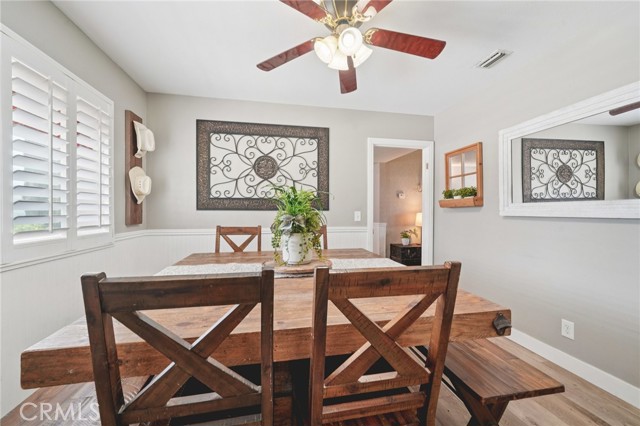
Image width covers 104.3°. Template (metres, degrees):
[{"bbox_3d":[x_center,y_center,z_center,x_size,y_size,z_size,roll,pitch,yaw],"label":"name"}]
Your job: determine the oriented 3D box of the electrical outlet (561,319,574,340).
[{"bbox_3d":[1.816,0.857,1.825,0.012,0.125,0.079,0,0,-11],"label":"electrical outlet"}]

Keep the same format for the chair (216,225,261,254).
[{"bbox_3d":[-0.795,0.646,2.366,0.460,1.015,0.540,0,0,-11],"label":"chair"}]

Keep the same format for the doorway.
[{"bbox_3d":[1.065,0.100,3.308,0.930,2.103,0.130,0,0,-11],"label":"doorway"}]

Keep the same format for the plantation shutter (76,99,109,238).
[{"bbox_3d":[-1.712,-0.325,1.909,0.050,1.040,0.390,0,0,-11],"label":"plantation shutter"}]

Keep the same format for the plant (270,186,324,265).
[{"bbox_3d":[-0.166,0.083,1.830,0.400,0.560,0.380,0,0,-11],"label":"plant"}]

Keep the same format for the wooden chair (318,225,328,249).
[{"bbox_3d":[-0.093,0.646,2.499,0.460,1.015,0.540,0,0,-11],"label":"wooden chair"}]

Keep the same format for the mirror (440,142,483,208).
[{"bbox_3d":[1.579,-0.404,2.825,0.105,0.665,0.540,0,0,-11],"label":"mirror"}]

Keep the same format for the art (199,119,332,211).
[{"bbox_3d":[-0.624,-0.540,2.916,1.520,1.010,0.040,0,0,-11],"label":"art"}]

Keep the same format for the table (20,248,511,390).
[{"bbox_3d":[-0.197,0.773,1.691,1.650,0.766,1.670,0,0,-11],"label":"table"}]

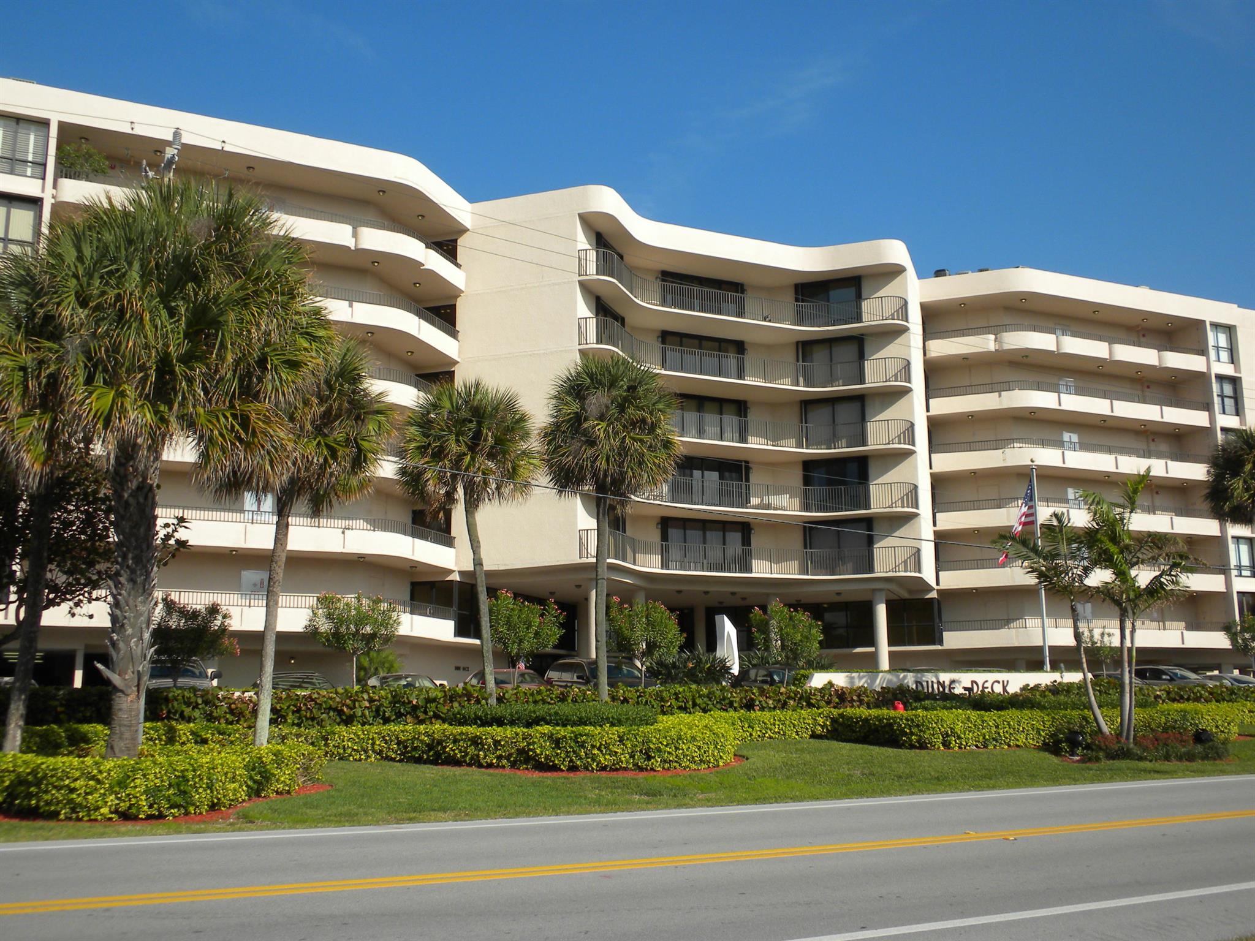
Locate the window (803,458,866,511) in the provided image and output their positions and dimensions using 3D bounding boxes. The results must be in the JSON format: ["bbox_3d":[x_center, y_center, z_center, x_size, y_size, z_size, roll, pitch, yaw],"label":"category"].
[{"bbox_3d":[9.026,0.624,58.012,2.850,2.300,0.150,-5,-10,25],"label":"window"}]

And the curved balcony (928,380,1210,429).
[{"bbox_3d":[21.549,-2.958,65.418,14.826,1.270,4.464,3,-11,-22],"label":"curved balcony"}]

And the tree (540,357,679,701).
[{"bbox_3d":[-0.354,1.544,28.159,2.941,8.127,2.794,-1,-10,0],"label":"tree"}]

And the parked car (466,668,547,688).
[{"bbox_3d":[-2.984,5.843,34.683,1.800,1.430,4.750,4,-11,-27],"label":"parked car"}]

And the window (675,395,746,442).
[{"bbox_3d":[3.400,-2.049,58.088,4.200,2.400,0.150,5,-12,-28],"label":"window"}]

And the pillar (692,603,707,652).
[{"bbox_3d":[3.523,7.637,64.953,0.520,2.550,0.520,5,-11,-27],"label":"pillar"}]

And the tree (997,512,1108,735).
[{"bbox_3d":[9.804,3.535,30.634,2.573,5.259,2.444,-1,-10,0],"label":"tree"}]

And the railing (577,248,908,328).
[{"bbox_3d":[4.661,-7.231,55.512,16.000,1.150,2.450,5,-12,-28],"label":"railing"}]

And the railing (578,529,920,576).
[{"bbox_3d":[4.410,3.715,55.494,15.701,1.270,4.971,4,-11,-25],"label":"railing"}]

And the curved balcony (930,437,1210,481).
[{"bbox_3d":[21.577,-0.249,64.941,14.826,1.270,4.464,3,-11,-22],"label":"curved balcony"}]

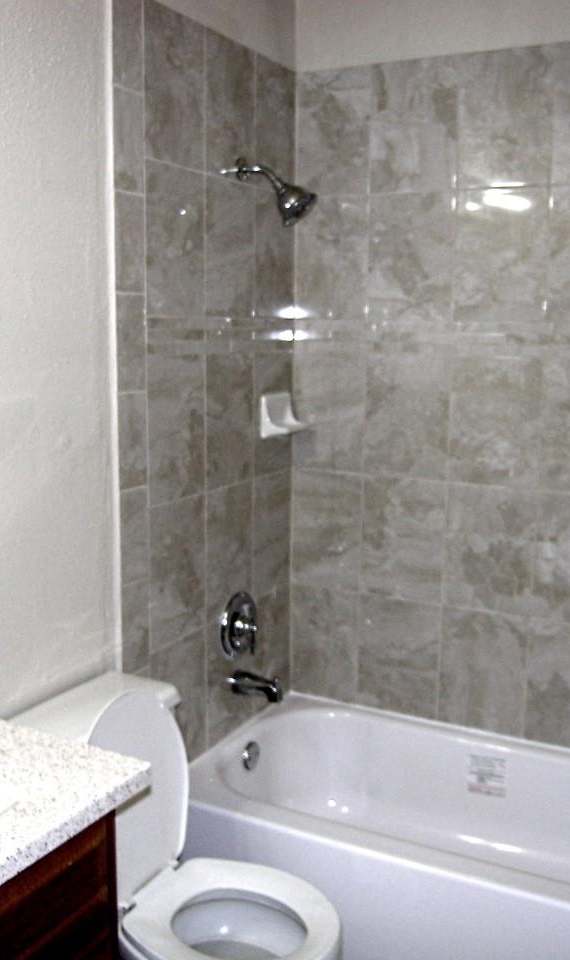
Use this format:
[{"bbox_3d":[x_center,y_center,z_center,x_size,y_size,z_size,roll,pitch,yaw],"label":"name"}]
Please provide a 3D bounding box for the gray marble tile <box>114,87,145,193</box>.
[{"bbox_3d":[-0.342,-0.730,1.919,0.015,0.219,0.108,5,10,28],"label":"gray marble tile"}]

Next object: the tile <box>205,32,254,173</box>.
[{"bbox_3d":[-0.144,-0.937,2.261,0.015,0.352,0.242,5,10,28],"label":"tile"}]

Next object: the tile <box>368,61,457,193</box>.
[{"bbox_3d":[0.354,-0.976,2.454,0.250,0.350,0.010,5,10,27],"label":"tile"}]

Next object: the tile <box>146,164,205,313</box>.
[{"bbox_3d":[-0.261,-0.563,2.108,0.010,0.350,0.250,5,10,27],"label":"tile"}]

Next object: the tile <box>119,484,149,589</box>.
[{"bbox_3d":[-0.350,0.130,2.050,0.010,0.216,0.108,5,10,27],"label":"tile"}]

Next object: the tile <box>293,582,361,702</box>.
[{"bbox_3d":[0.126,0.507,2.764,0.232,0.362,0.015,5,10,28],"label":"tile"}]

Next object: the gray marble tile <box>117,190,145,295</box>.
[{"bbox_3d":[-0.345,-0.519,1.951,0.015,0.218,0.108,5,10,28],"label":"gray marble tile"}]

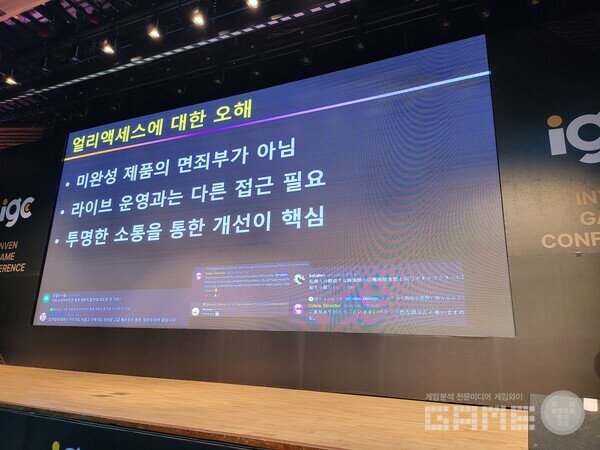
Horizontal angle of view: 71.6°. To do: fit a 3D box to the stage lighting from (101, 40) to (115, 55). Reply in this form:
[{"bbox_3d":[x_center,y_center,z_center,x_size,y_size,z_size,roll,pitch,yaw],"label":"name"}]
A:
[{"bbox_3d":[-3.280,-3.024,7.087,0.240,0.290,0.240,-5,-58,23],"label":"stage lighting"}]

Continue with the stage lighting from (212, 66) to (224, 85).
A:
[{"bbox_3d":[-1.557,-2.855,7.945,0.240,0.300,0.320,-5,24,23],"label":"stage lighting"}]

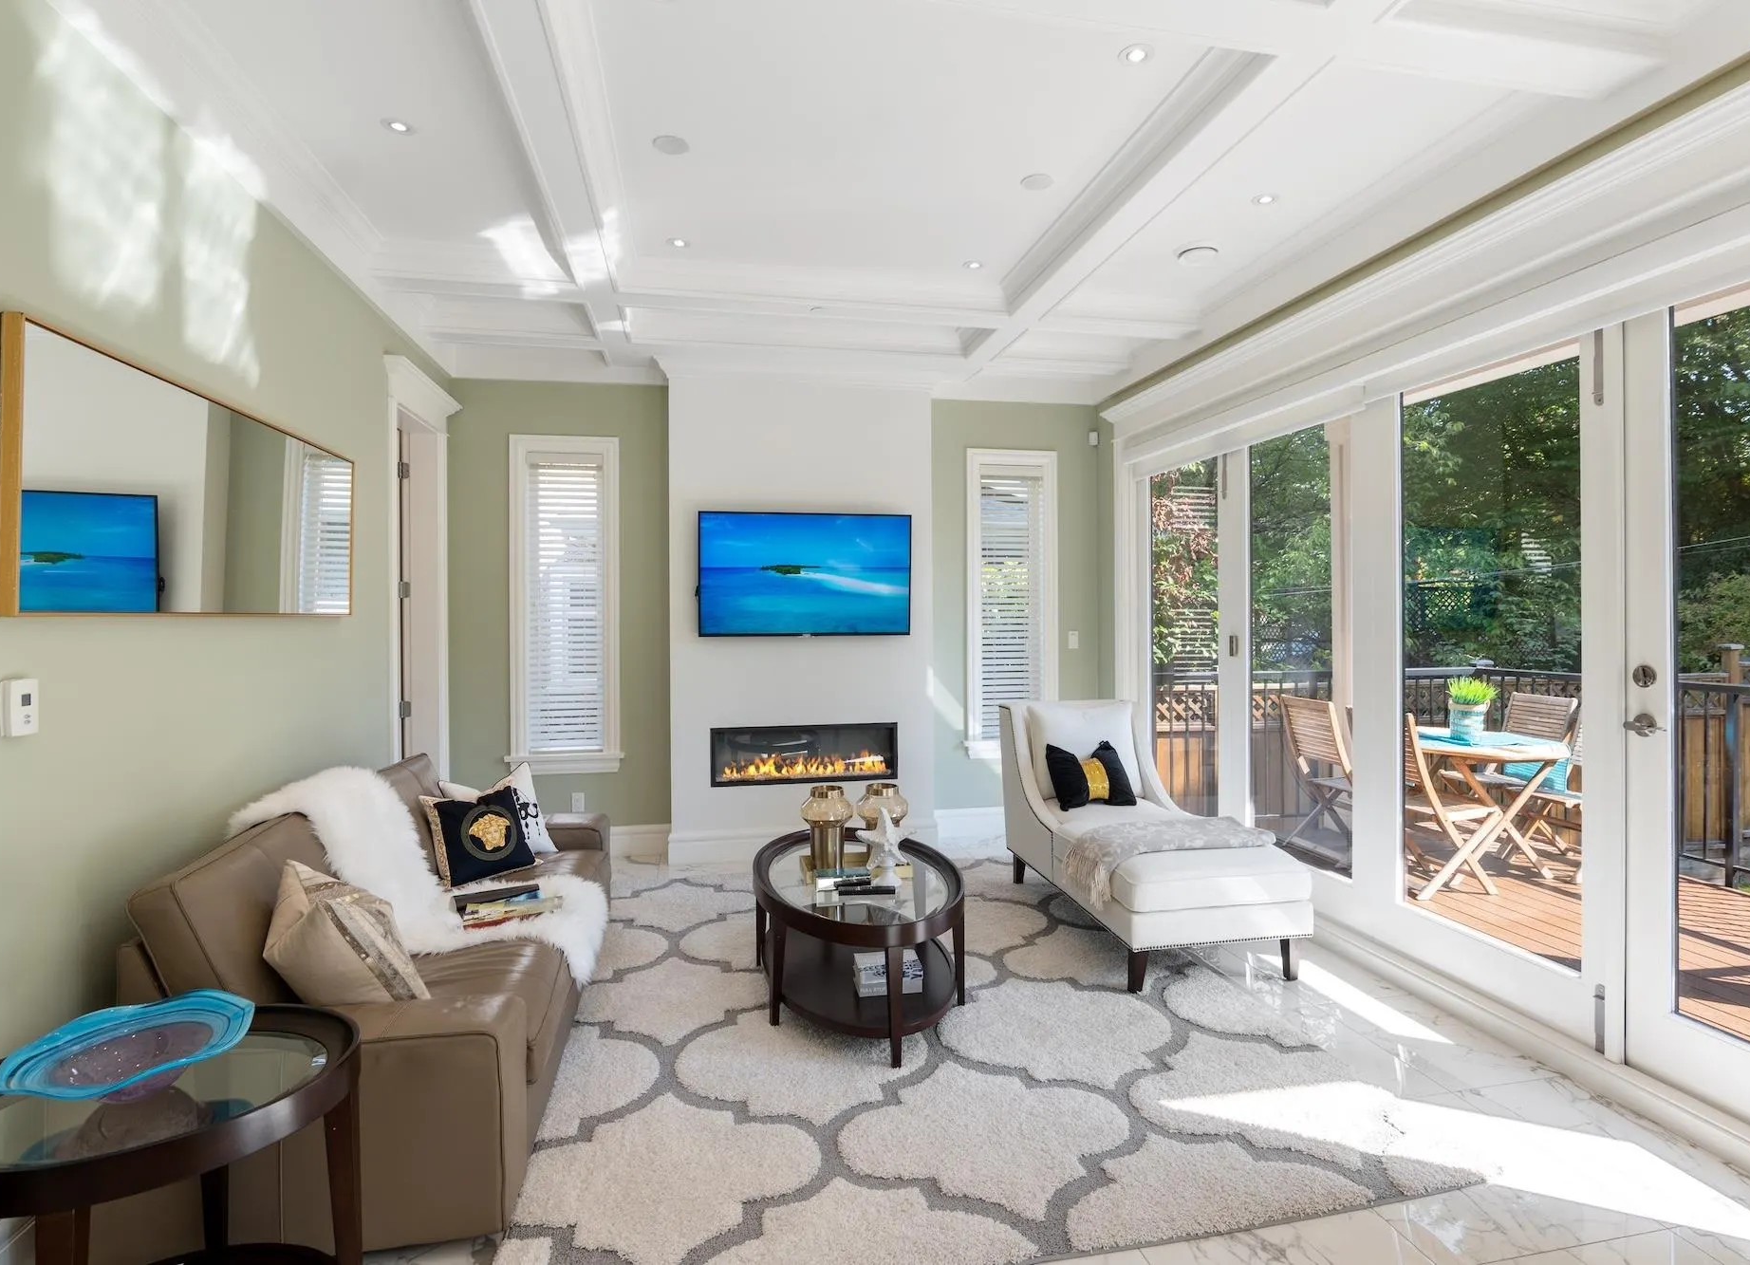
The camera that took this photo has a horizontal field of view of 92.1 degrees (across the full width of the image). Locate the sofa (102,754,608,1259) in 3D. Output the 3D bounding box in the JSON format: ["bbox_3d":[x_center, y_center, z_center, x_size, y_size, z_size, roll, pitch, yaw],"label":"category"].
[{"bbox_3d":[-1.529,0.981,3.022,0.920,0.780,2.420,0,1,-12],"label":"sofa"}]

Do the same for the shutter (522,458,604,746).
[{"bbox_3d":[-1.781,-0.175,4.855,0.430,1.720,0.060,0,1,-12],"label":"shutter"}]

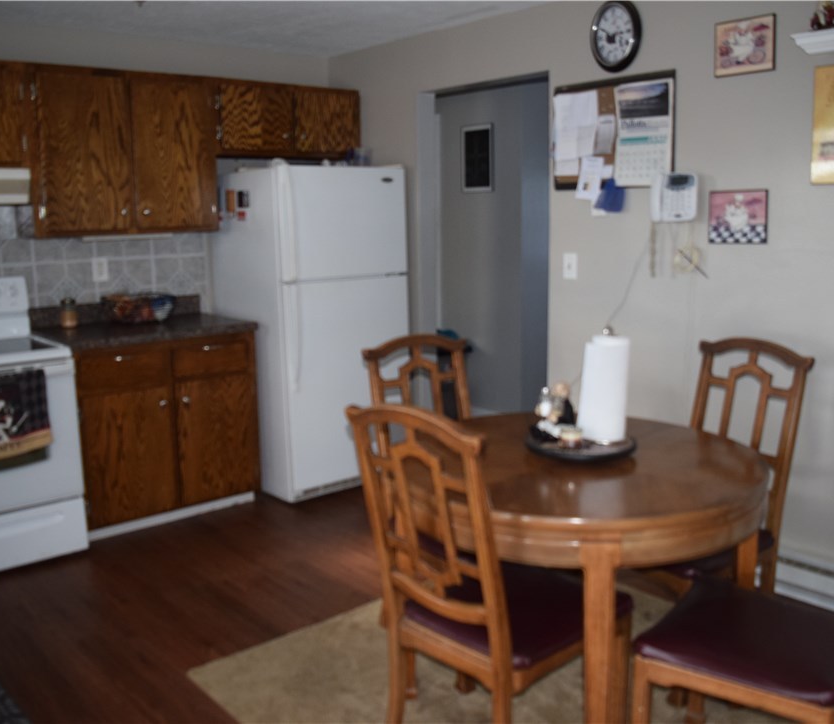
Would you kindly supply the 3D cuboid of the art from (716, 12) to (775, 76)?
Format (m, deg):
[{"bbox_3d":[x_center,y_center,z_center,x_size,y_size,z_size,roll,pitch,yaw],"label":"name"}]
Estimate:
[{"bbox_3d":[1.228,-1.181,3.046,0.015,0.195,0.237,-10,14,-39],"label":"art"}]

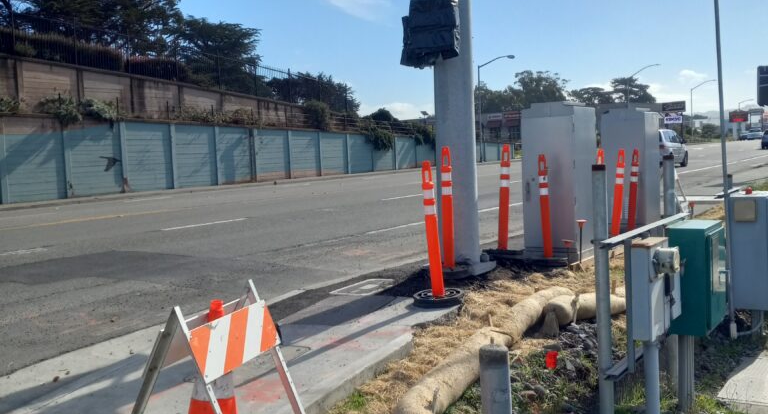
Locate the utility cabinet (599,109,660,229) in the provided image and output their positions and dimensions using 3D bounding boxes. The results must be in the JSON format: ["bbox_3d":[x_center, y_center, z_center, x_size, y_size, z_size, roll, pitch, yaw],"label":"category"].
[{"bbox_3d":[3.490,-0.520,11.250,0.620,1.640,0.750,0,4,29],"label":"utility cabinet"}]

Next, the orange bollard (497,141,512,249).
[{"bbox_3d":[1.164,-0.089,7.669,0.100,1.038,0.100,3,4,28],"label":"orange bollard"}]

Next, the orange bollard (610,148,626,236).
[{"bbox_3d":[2.803,-0.184,9.568,0.100,1.045,0.100,5,4,27],"label":"orange bollard"}]

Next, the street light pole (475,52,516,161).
[{"bbox_3d":[10.552,-9.231,74.938,3.700,10.000,0.350,0,4,27],"label":"street light pole"}]

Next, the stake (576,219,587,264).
[{"bbox_3d":[1.948,0.341,7.887,0.090,0.436,0.090,2,4,28],"label":"stake"}]

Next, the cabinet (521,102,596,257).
[{"bbox_3d":[2.010,-0.285,9.120,0.620,1.680,0.770,0,4,29],"label":"cabinet"}]

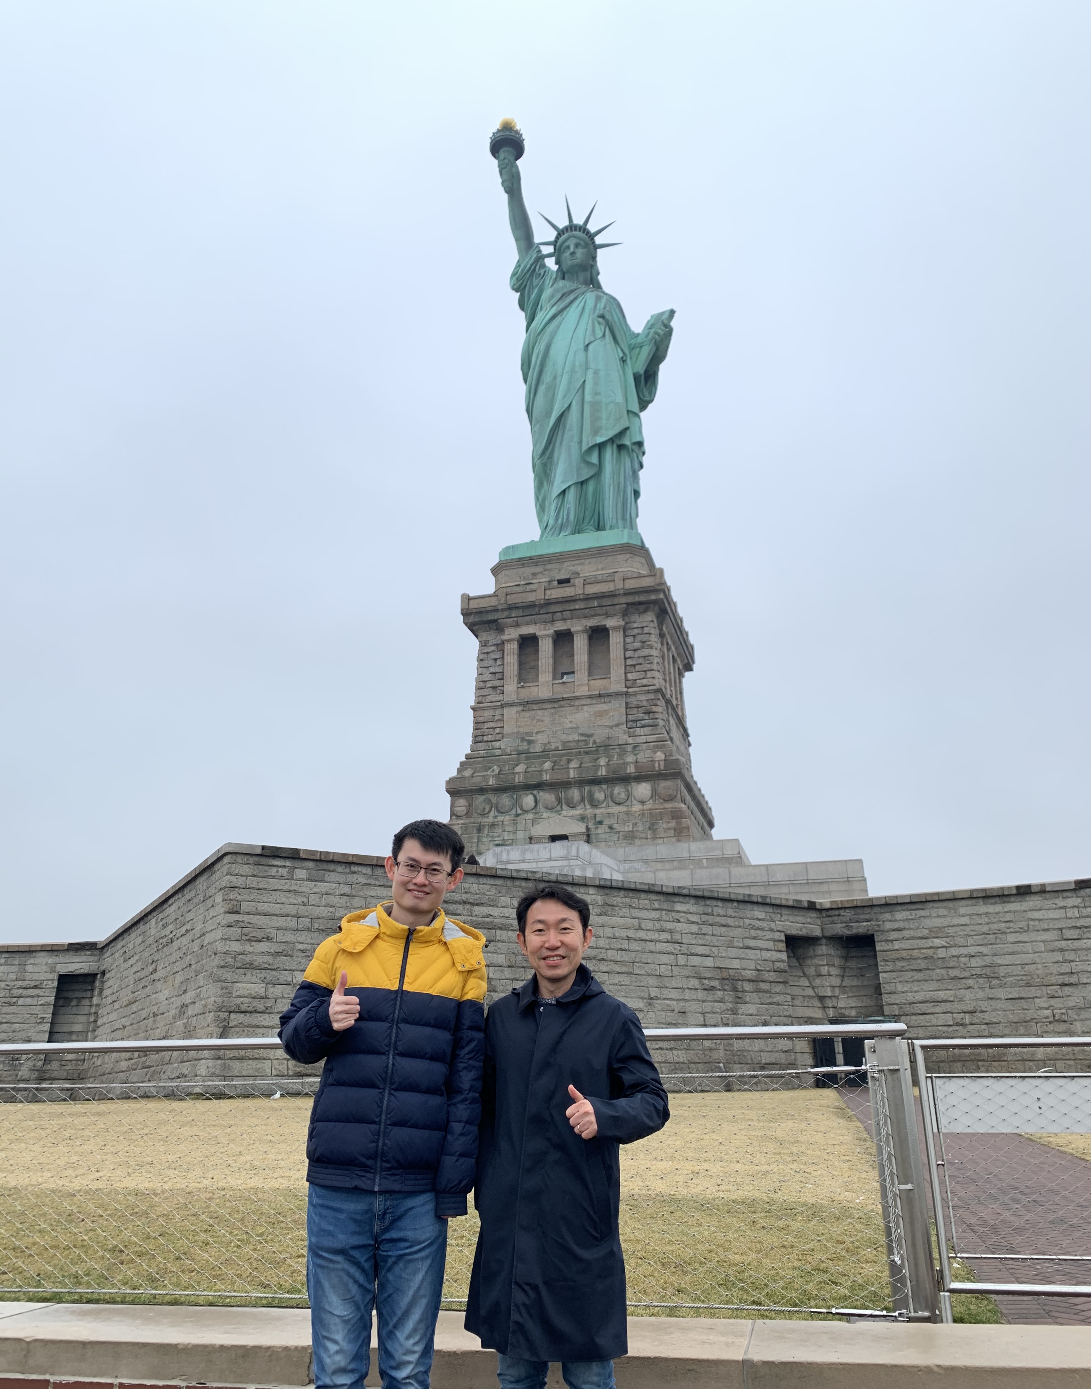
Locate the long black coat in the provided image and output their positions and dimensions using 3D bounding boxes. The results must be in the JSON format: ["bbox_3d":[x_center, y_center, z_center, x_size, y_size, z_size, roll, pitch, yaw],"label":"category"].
[{"bbox_3d":[0.056,1.094,2.614,0.510,0.880,0.350,-4,-20,9],"label":"long black coat"}]

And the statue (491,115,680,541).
[{"bbox_3d":[3.487,-31.607,94.316,16.200,46.200,11.000,-6,-20,15],"label":"statue"}]

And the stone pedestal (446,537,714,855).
[{"bbox_3d":[3.169,3.121,82.802,17.900,26.300,17.900,-6,-20,15],"label":"stone pedestal"}]

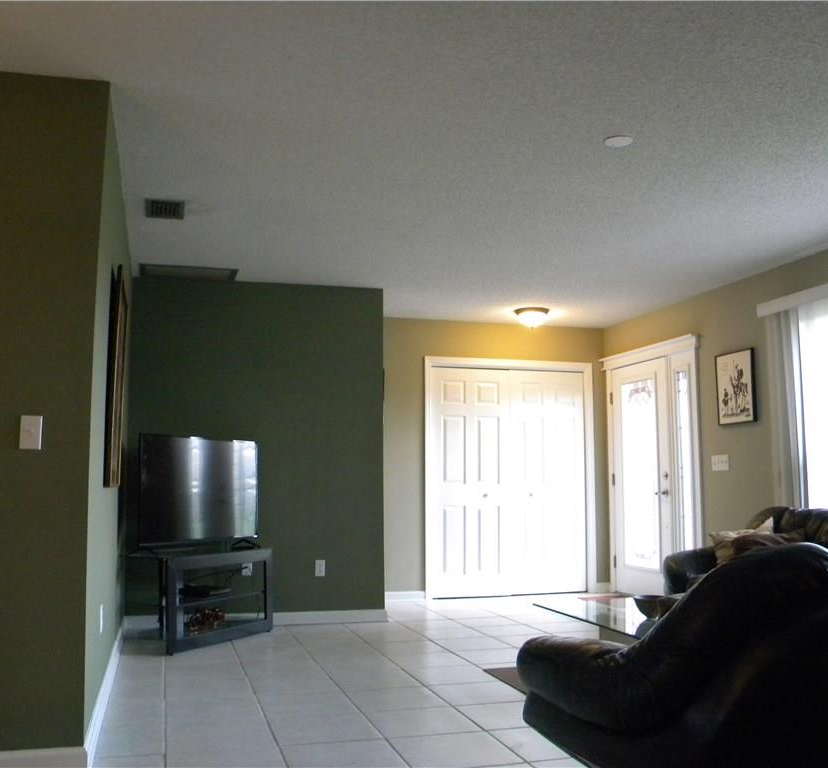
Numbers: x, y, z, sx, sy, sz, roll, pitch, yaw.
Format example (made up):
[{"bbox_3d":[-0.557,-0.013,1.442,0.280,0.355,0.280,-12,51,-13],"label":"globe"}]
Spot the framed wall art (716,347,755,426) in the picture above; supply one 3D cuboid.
[{"bbox_3d":[2.349,0.029,6.076,0.030,0.520,0.405,2,-7,-17],"label":"framed wall art"}]

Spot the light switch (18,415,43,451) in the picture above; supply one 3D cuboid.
[{"bbox_3d":[-1.325,0.169,2.863,0.070,0.115,0.010,2,-7,-17],"label":"light switch"}]

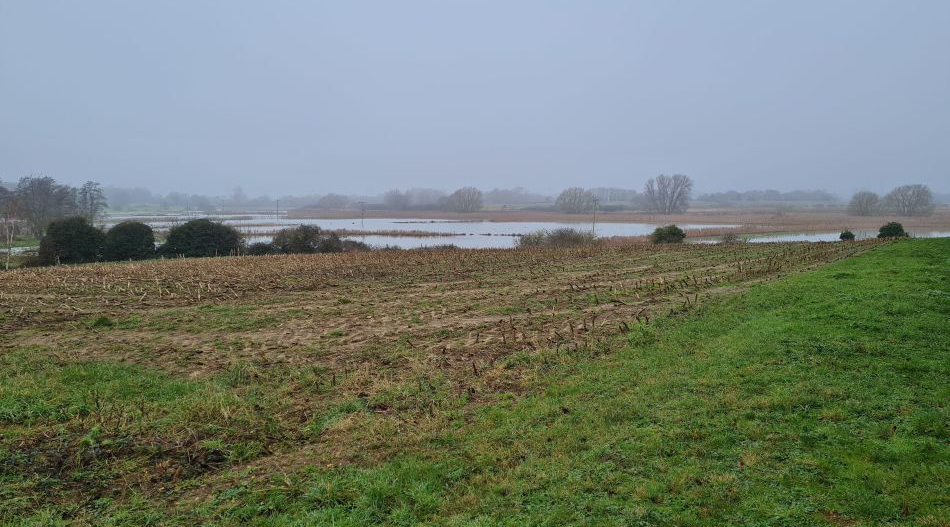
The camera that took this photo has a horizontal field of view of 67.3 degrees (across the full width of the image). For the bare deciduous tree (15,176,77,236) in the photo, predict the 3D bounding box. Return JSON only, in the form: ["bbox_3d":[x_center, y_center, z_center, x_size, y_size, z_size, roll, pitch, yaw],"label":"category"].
[{"bbox_3d":[-90.270,-11.980,150.000,13.030,13.030,12.000,-3,6,-31],"label":"bare deciduous tree"}]

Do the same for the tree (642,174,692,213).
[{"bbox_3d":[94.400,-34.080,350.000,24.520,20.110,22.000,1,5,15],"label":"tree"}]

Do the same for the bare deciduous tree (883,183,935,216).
[{"bbox_3d":[191.330,-27.810,315.000,22.950,15.010,20.000,3,6,31],"label":"bare deciduous tree"}]

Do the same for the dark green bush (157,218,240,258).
[{"bbox_3d":[-26.150,-2.290,68.000,8.000,3.810,5.000,0,5,0],"label":"dark green bush"}]

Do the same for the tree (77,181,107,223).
[{"bbox_3d":[-88.660,-13.060,165.000,6.940,11.790,7.000,-3,6,-28],"label":"tree"}]

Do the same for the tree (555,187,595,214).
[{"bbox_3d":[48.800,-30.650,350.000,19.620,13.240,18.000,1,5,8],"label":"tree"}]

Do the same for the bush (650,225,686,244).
[{"bbox_3d":[20.330,-2.990,75.000,3.780,2.000,3.400,1,5,15],"label":"bush"}]

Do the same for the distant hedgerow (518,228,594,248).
[{"bbox_3d":[10.400,-3.090,90.000,9.640,2.900,4.500,0,5,0],"label":"distant hedgerow"}]

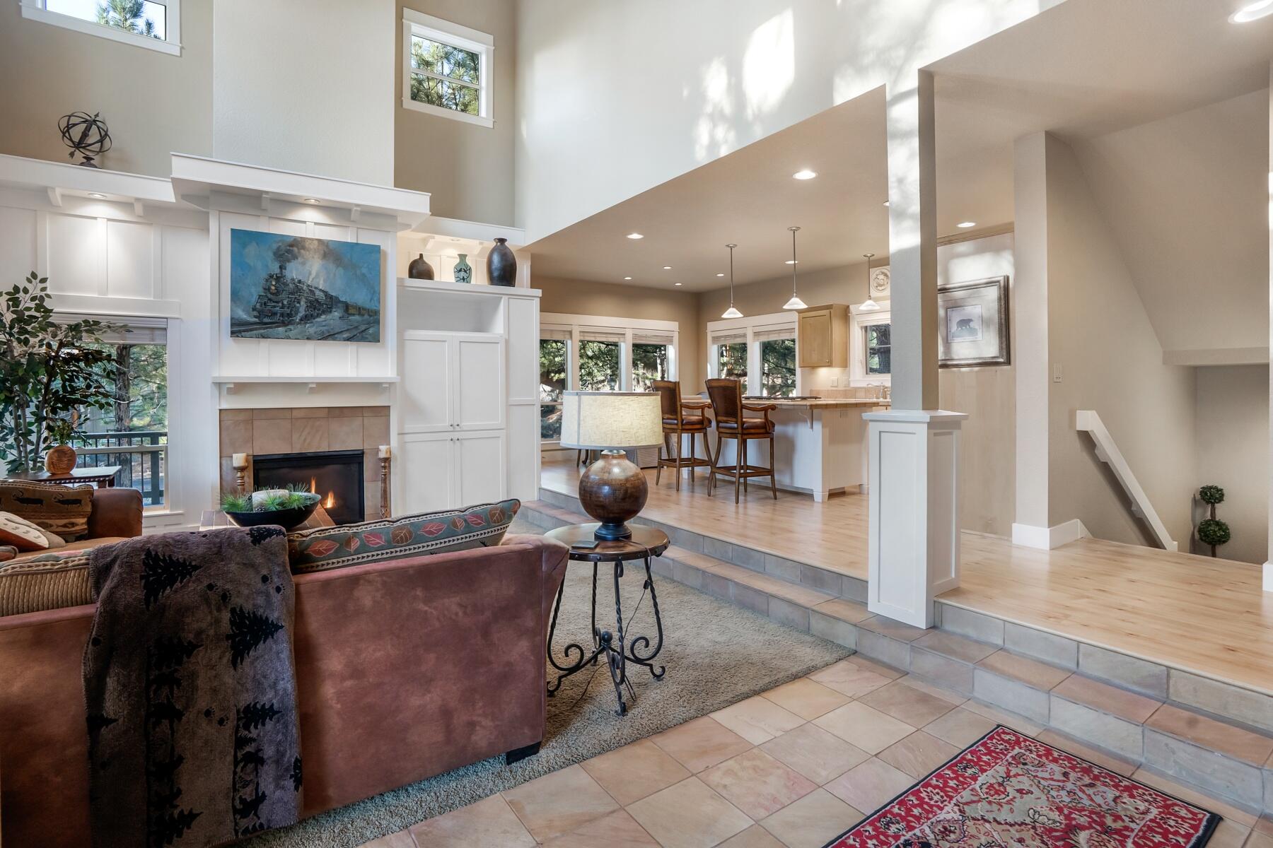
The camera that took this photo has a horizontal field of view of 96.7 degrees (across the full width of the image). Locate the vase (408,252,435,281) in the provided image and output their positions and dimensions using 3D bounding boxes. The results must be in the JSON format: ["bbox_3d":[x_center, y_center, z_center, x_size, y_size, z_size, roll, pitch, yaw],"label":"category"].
[{"bbox_3d":[-2.235,-1.620,5.880,0.265,0.305,0.265,-2,3,-32],"label":"vase"}]

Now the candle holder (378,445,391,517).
[{"bbox_3d":[-2.360,0.623,5.300,0.125,0.830,0.125,-2,3,-32],"label":"candle holder"}]

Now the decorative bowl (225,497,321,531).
[{"bbox_3d":[-2.460,0.620,3.840,0.540,0.160,0.540,-2,3,-32],"label":"decorative bowl"}]

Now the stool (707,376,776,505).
[{"bbox_3d":[1.035,0.150,5.520,0.530,1.165,0.510,-1,3,-26],"label":"stool"}]

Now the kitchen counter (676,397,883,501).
[{"bbox_3d":[1.496,0.213,6.254,1.020,0.945,1.960,-2,4,-32],"label":"kitchen counter"}]

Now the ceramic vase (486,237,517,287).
[{"bbox_3d":[-1.435,-1.715,6.004,0.325,0.565,0.325,-2,4,-32],"label":"ceramic vase"}]

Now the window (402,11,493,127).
[{"bbox_3d":[-2.125,-4.030,6.430,1.000,1.090,0.120,-2,3,-32],"label":"window"}]

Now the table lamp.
[{"bbox_3d":[-0.112,0.183,2.590,0.465,0.660,0.465,0,3,0],"label":"table lamp"}]

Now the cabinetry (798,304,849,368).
[{"bbox_3d":[2.490,-1.145,7.512,0.340,0.800,0.540,-2,4,-32],"label":"cabinetry"}]

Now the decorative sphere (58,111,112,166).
[{"bbox_3d":[-4.540,-2.354,4.661,0.370,0.450,0.370,-2,4,-32],"label":"decorative sphere"}]

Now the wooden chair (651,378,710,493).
[{"bbox_3d":[0.525,0.110,6.149,0.530,1.165,0.510,-1,3,-26],"label":"wooden chair"}]

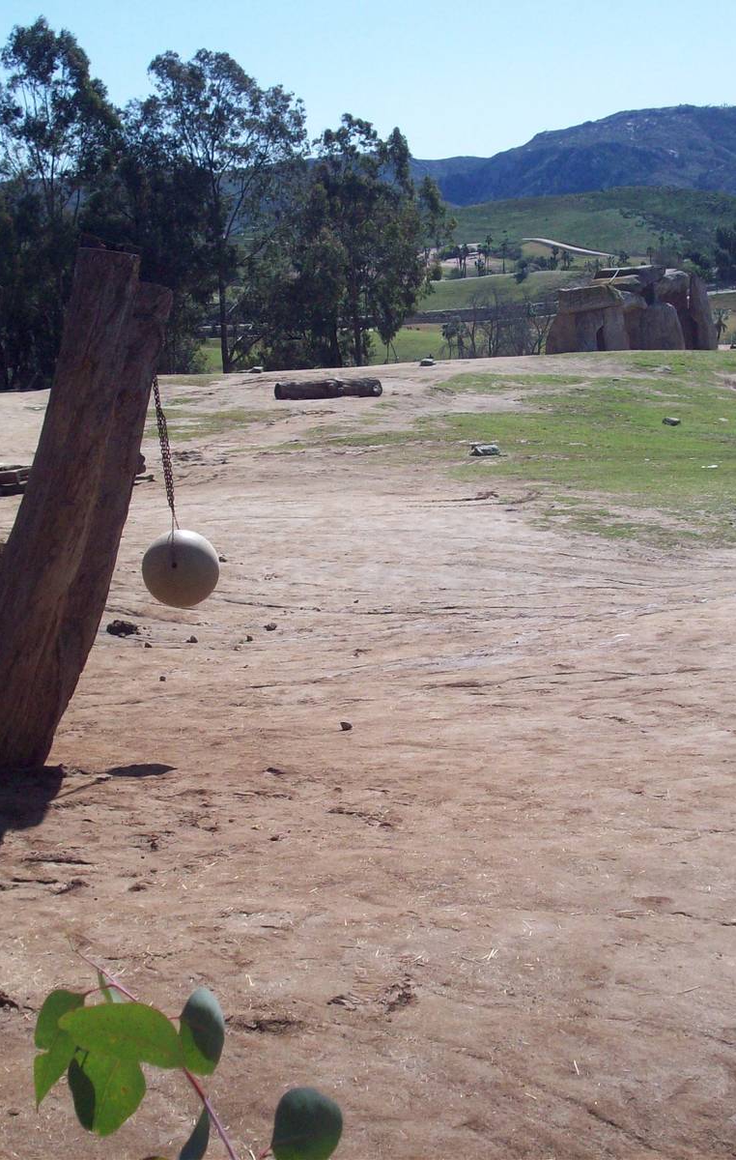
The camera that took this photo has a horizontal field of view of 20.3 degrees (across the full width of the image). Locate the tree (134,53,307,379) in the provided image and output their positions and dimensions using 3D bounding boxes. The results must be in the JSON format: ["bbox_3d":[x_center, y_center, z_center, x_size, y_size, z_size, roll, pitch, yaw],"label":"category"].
[{"bbox_3d":[-5.929,-14.859,83.000,6.800,13.300,6.500,-2,8,0],"label":"tree"}]

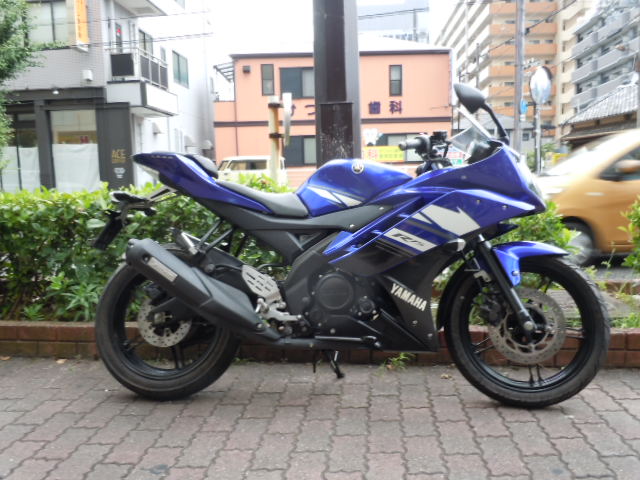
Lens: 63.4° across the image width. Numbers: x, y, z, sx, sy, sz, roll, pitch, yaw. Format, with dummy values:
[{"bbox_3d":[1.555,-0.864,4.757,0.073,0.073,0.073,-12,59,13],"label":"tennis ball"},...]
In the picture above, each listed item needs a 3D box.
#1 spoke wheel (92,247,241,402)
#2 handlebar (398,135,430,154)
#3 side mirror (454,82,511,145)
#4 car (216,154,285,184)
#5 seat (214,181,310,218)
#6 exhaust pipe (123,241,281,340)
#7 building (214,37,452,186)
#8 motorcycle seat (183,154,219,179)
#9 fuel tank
[{"bbox_3d":[-0.599,0.315,2.028,0.610,0.610,0.130,-1,-3,6],"label":"spoke wheel"},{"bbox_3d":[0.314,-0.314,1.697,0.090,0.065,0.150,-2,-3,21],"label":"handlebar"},{"bbox_3d":[0.540,-0.415,1.713,0.200,0.170,0.210,-1,-3,6],"label":"side mirror"},{"bbox_3d":[-2.808,-1.871,17.000,3.450,1.530,1.500,-4,7,-19],"label":"car"},{"bbox_3d":[-0.217,-0.157,2.011,0.380,0.150,0.260,-1,-3,6],"label":"seat"},{"bbox_3d":[-0.421,0.175,1.814,0.600,0.145,0.125,32,1,7],"label":"exhaust pipe"},{"bbox_3d":[0.626,-5.445,24.000,9.400,6.800,8.000,-1,7,2],"label":"building"},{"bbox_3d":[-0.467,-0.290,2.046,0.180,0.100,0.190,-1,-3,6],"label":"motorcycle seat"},{"bbox_3d":[0.135,-0.197,1.973,0.440,0.230,0.290,-1,-3,6],"label":"fuel tank"}]

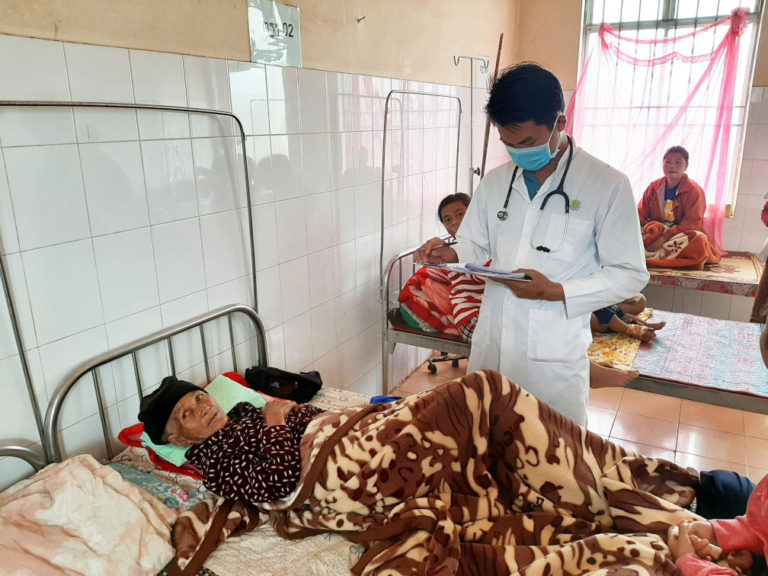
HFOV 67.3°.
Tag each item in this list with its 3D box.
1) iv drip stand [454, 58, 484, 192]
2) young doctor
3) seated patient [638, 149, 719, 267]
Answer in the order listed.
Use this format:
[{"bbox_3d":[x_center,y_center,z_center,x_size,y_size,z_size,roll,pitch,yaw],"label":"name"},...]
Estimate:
[{"bbox_3d":[0.525,-0.403,3.508,0.460,1.880,0.460,8,18,28],"label":"iv drip stand"},{"bbox_3d":[0.420,0.177,1.810,0.500,1.690,0.530,-16,22,-42],"label":"young doctor"},{"bbox_3d":[2.001,-0.570,3.945,0.660,0.790,0.600,10,20,35],"label":"seated patient"}]

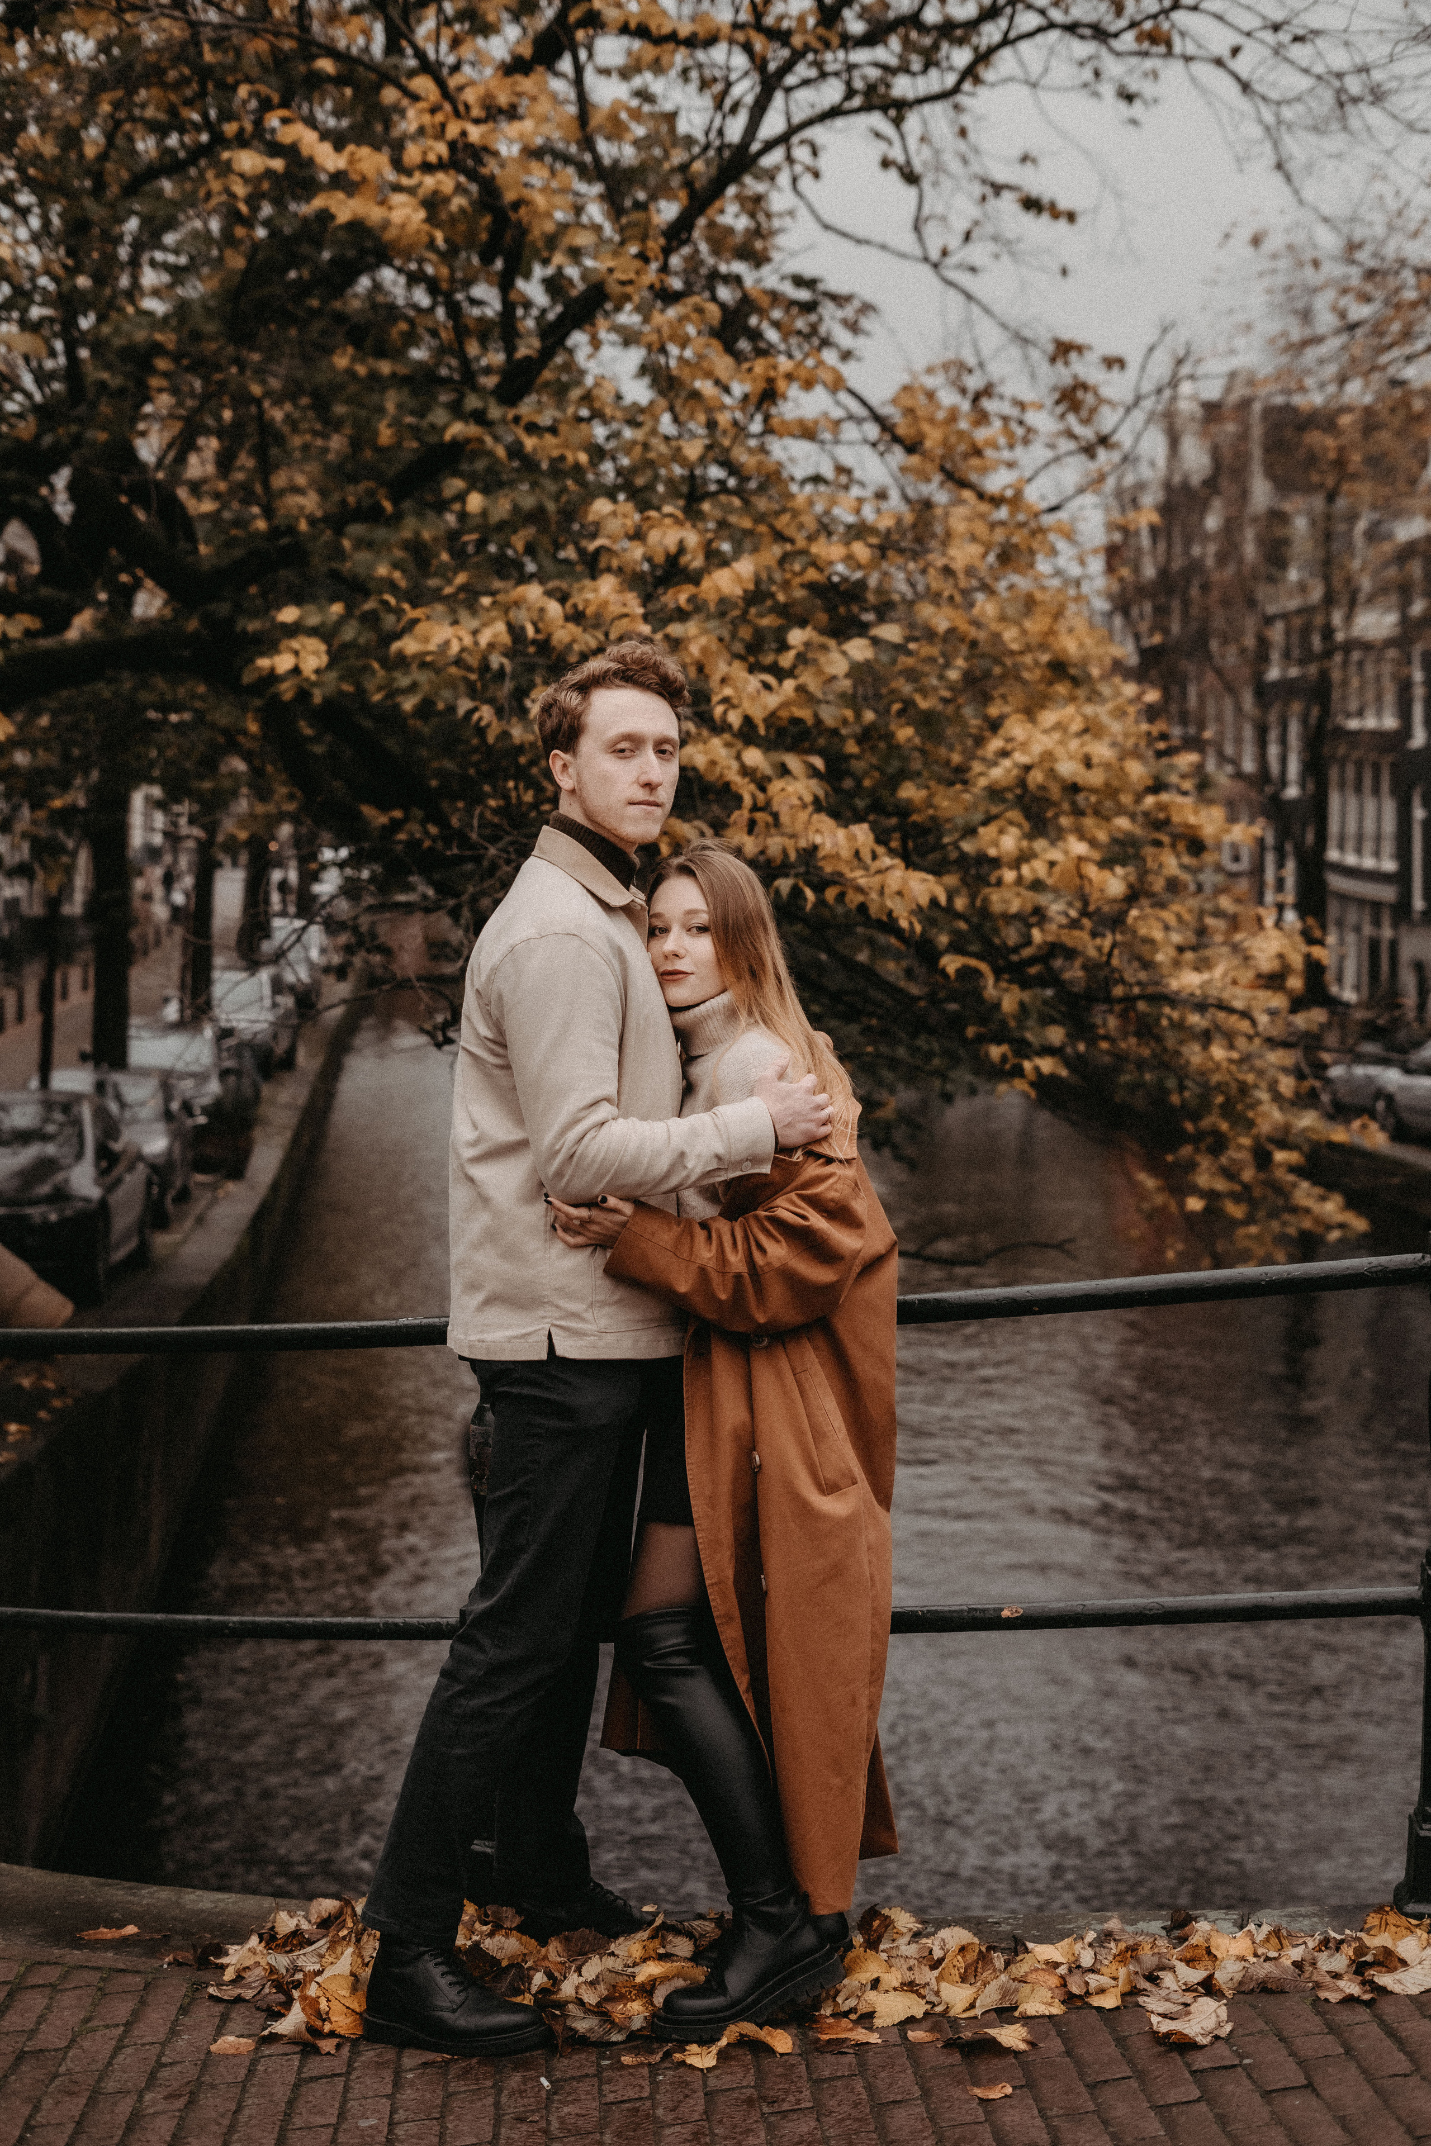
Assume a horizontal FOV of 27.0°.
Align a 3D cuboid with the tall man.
[{"bbox_3d":[-0.125,0.360,4.050,0.600,1.875,0.530,1,6,17],"label":"tall man"}]

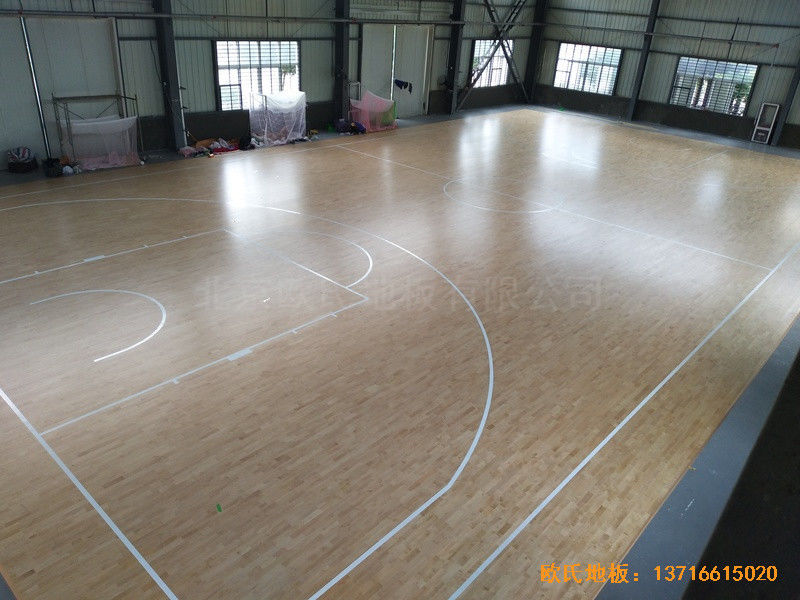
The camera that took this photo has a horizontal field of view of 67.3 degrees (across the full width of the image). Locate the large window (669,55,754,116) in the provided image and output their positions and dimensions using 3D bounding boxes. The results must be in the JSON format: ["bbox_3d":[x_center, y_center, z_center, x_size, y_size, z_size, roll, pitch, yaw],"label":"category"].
[{"bbox_3d":[15.854,-10.863,30.525,3.720,2.370,0.120,25,33,36],"label":"large window"}]

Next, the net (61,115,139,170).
[{"bbox_3d":[-9.092,-4.834,18.254,1.130,1.430,1.830,25,33,36],"label":"net"}]

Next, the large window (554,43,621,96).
[{"bbox_3d":[10.732,-13.264,34.546,3.720,2.440,0.120,25,33,36],"label":"large window"}]

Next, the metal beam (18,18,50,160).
[{"bbox_3d":[-10.412,-5.880,17.195,0.140,4.030,0.140,25,33,36],"label":"metal beam"}]

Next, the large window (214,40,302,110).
[{"bbox_3d":[-5.217,-8.432,22.550,0.120,2.390,3.680,25,33,36],"label":"large window"}]

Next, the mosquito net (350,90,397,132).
[{"bbox_3d":[-1.112,-8.375,26.290,1.150,1.660,2.000,25,33,36],"label":"mosquito net"}]

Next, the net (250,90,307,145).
[{"bbox_3d":[-4.612,-6.888,22.626,1.000,1.800,2.000,25,33,36],"label":"net"}]

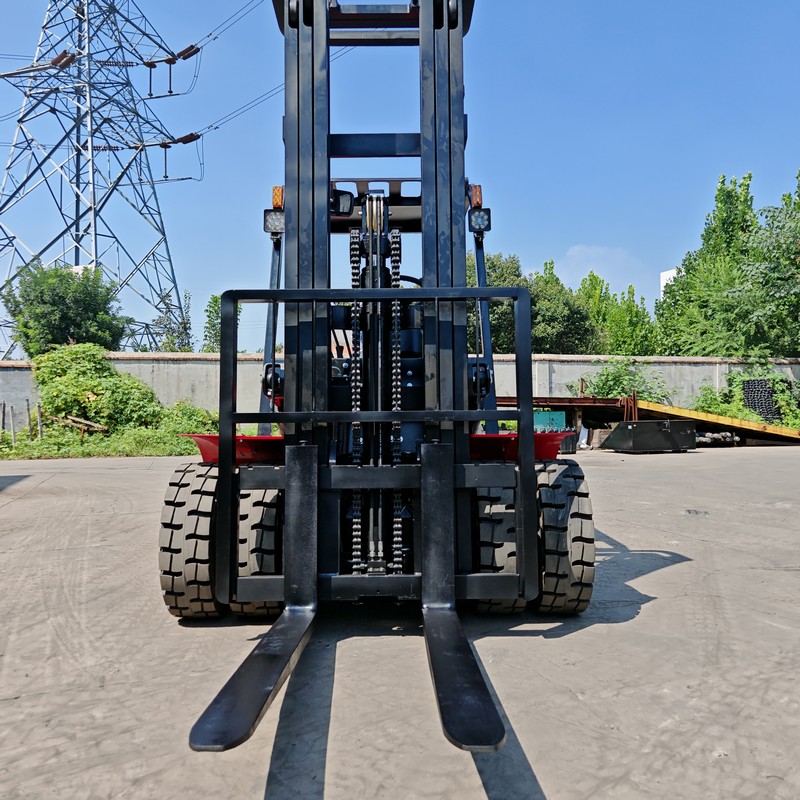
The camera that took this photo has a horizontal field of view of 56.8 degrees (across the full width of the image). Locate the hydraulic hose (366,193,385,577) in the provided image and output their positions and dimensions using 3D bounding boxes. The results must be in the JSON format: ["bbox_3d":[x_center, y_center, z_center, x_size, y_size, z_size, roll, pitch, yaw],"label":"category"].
[{"bbox_3d":[-0.099,-0.085,3.000,0.060,1.520,0.070,0,-3,0],"label":"hydraulic hose"}]

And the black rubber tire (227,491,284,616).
[{"bbox_3d":[-0.617,0.631,3.400,0.225,0.700,0.700,-1,-1,0],"label":"black rubber tire"}]

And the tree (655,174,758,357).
[{"bbox_3d":[9.950,-3.050,24.000,3.600,8.300,3.500,-1,-1,0],"label":"tree"}]

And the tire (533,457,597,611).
[{"bbox_3d":[0.705,0.625,3.400,0.225,0.700,0.700,-1,-1,0],"label":"tire"}]

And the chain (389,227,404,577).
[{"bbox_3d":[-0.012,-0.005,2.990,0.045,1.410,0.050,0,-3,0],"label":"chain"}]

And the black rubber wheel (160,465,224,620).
[{"bbox_3d":[-0.892,0.634,3.400,0.225,0.700,0.700,-1,-1,0],"label":"black rubber wheel"}]

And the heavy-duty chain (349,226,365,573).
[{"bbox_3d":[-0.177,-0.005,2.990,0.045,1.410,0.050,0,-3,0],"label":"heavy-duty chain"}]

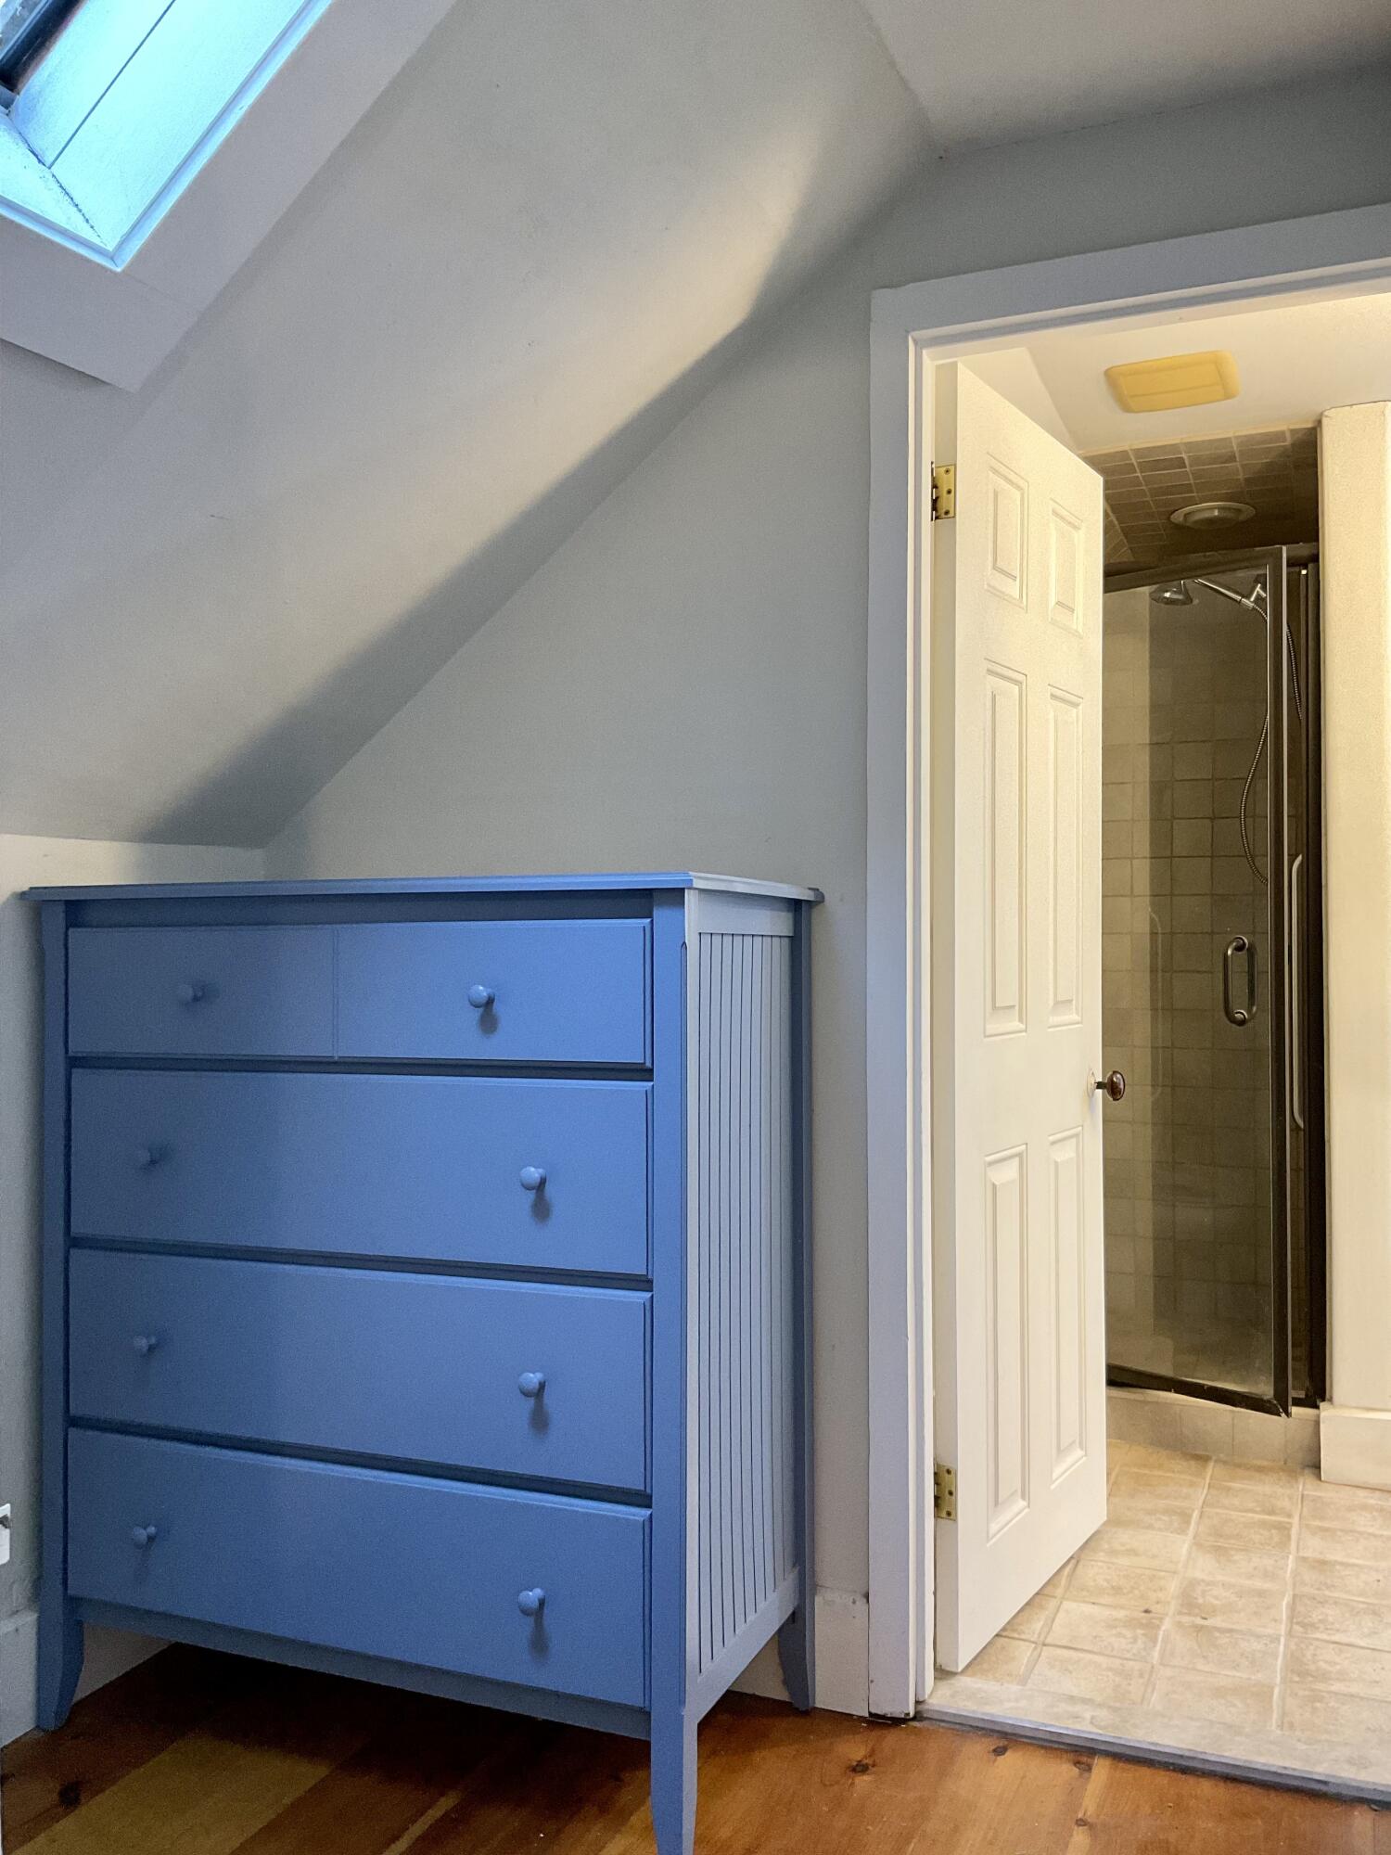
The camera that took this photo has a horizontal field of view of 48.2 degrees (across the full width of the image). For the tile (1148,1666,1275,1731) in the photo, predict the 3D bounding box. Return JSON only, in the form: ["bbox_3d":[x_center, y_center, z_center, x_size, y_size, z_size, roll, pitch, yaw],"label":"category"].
[{"bbox_3d":[0.784,1.165,2.349,0.172,0.010,0.152,0,-1,23],"label":"tile"}]

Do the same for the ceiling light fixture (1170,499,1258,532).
[{"bbox_3d":[1.355,-1.067,4.068,0.213,0.035,0.213,0,-1,23],"label":"ceiling light fixture"}]

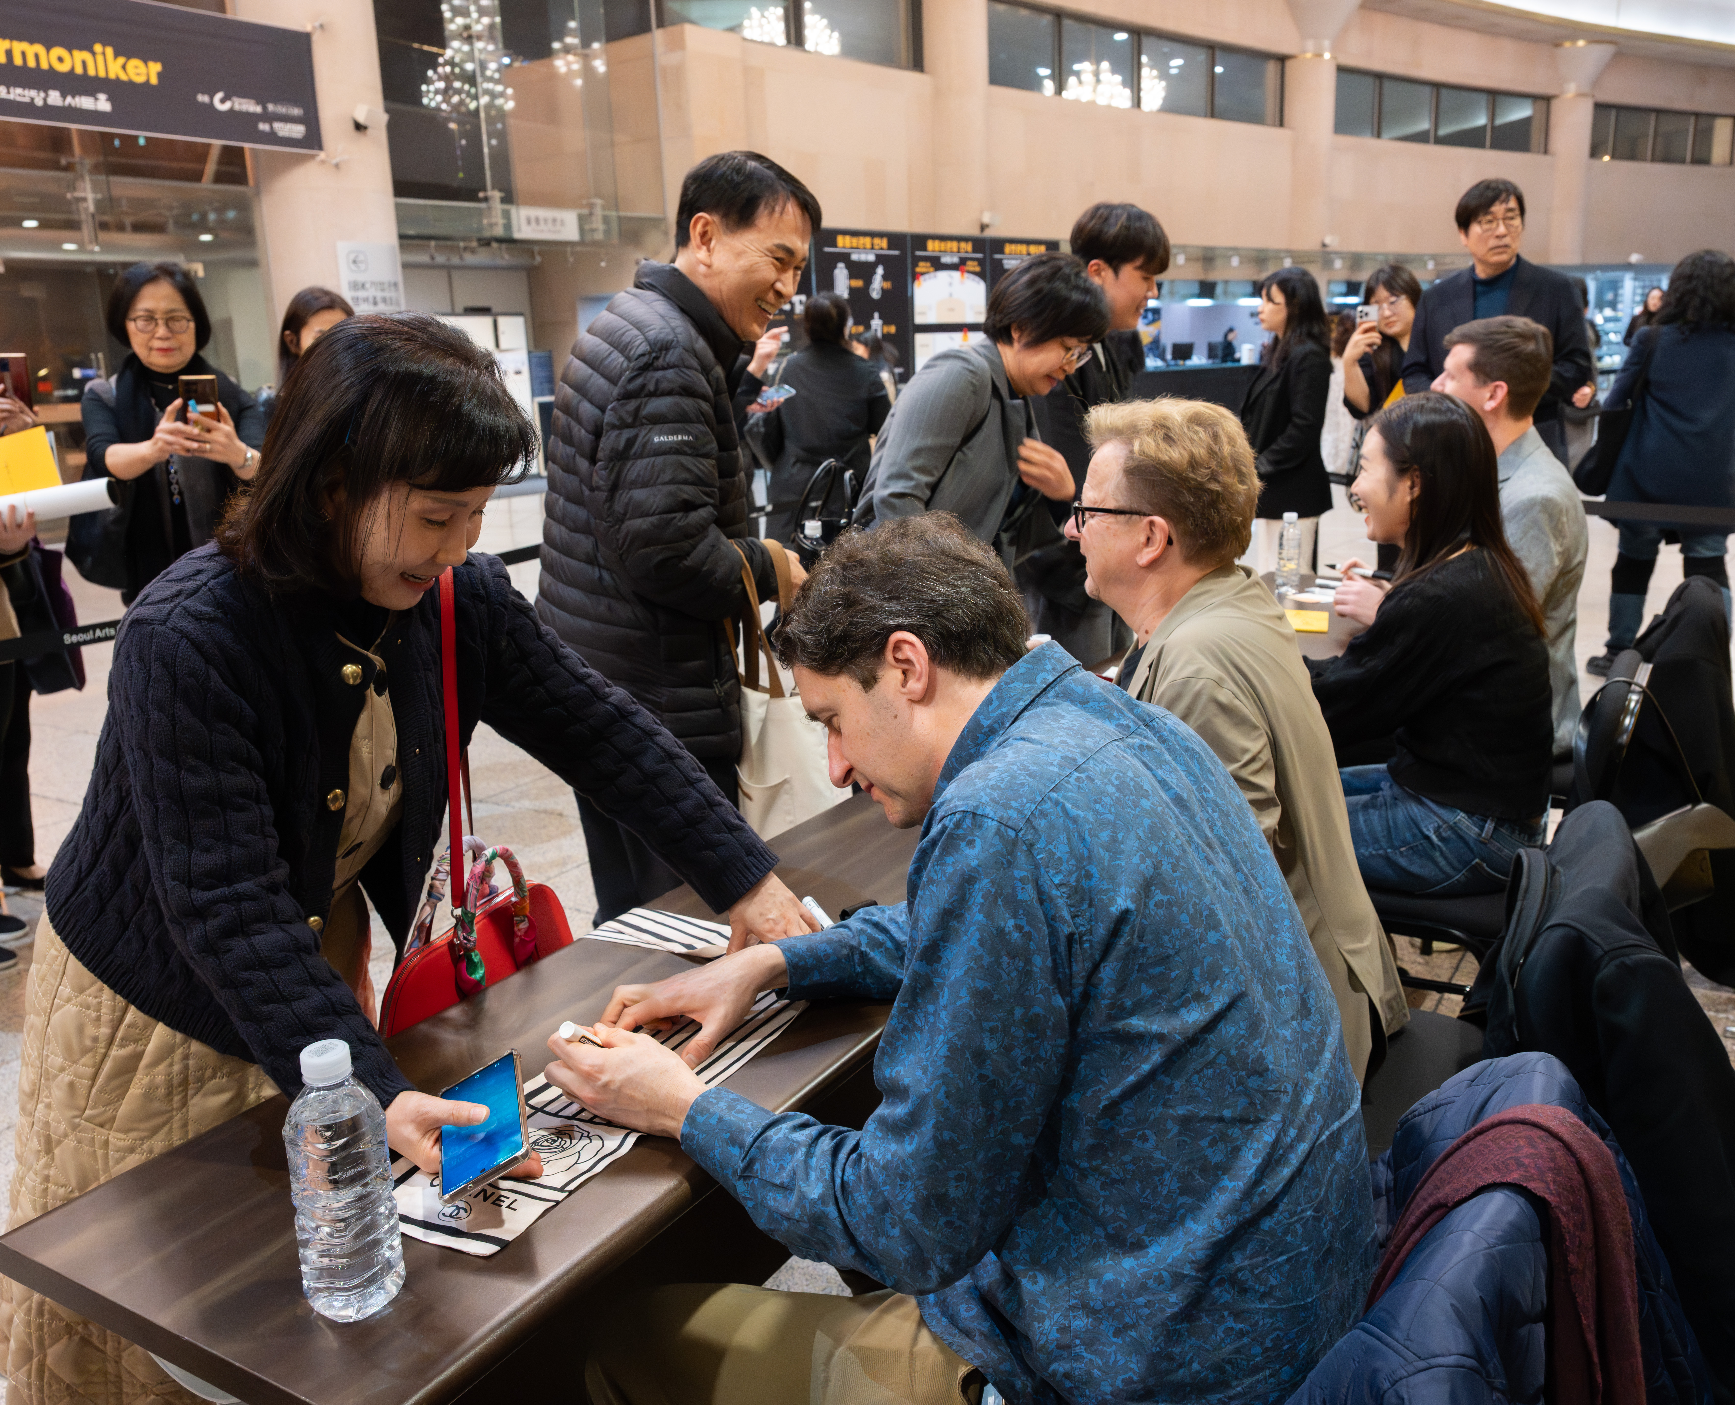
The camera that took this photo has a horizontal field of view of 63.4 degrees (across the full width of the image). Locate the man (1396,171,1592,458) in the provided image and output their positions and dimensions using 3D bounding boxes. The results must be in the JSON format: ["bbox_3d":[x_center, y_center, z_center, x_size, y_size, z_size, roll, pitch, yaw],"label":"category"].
[{"bbox_3d":[1.681,-0.534,3.885,0.560,1.727,0.360,3,15,21],"label":"man"}]

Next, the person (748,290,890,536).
[{"bbox_3d":[-0.129,-0.836,5.689,0.500,1.586,0.360,-1,14,3],"label":"person"}]

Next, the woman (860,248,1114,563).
[{"bbox_3d":[0.178,-0.074,2.734,0.620,1.560,0.500,6,16,31],"label":"woman"}]

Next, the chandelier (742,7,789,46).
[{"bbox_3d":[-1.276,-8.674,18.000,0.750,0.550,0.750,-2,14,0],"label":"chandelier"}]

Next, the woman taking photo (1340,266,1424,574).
[{"bbox_3d":[1.802,-0.718,4.937,0.470,1.574,0.400,6,16,30],"label":"woman taking photo"}]

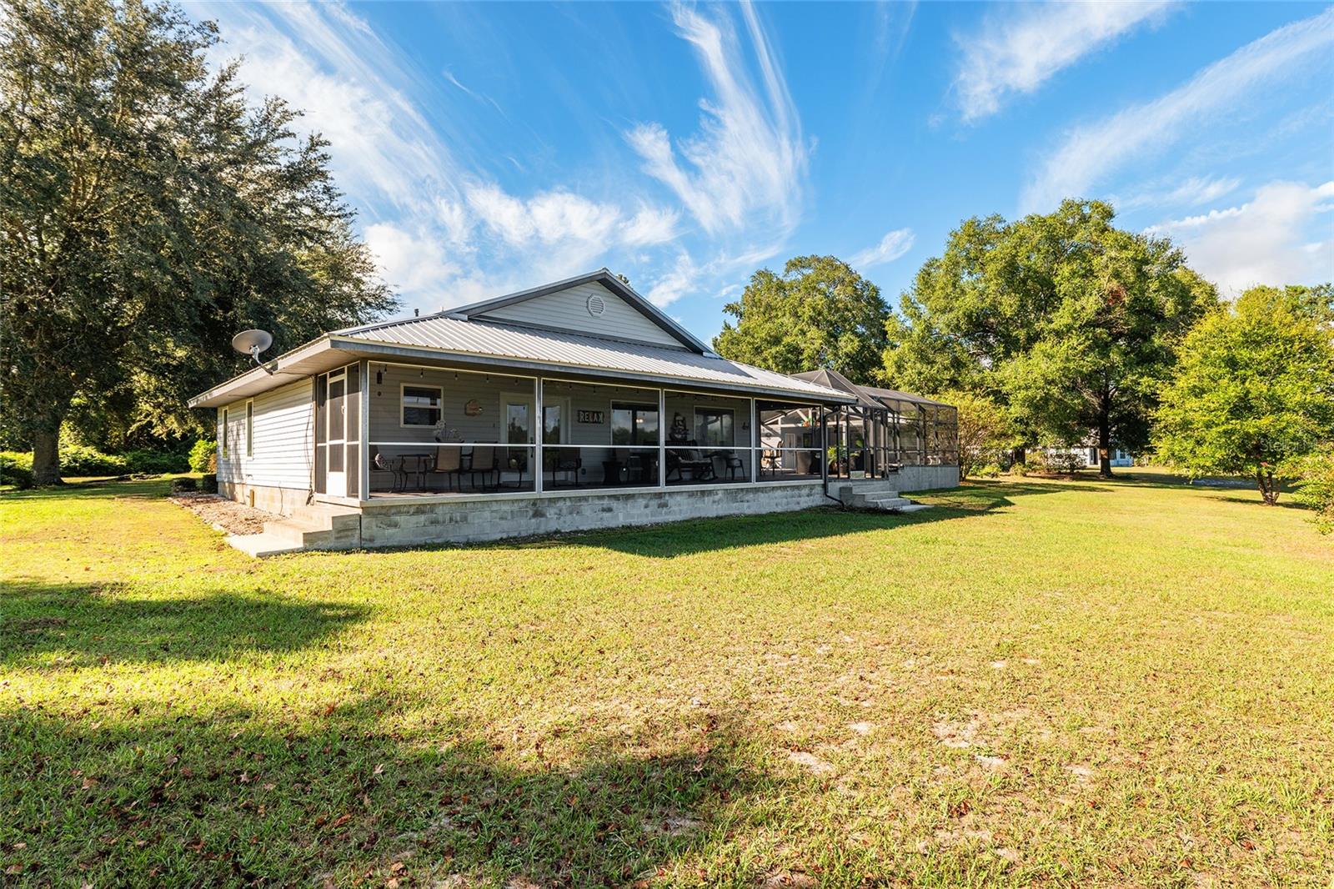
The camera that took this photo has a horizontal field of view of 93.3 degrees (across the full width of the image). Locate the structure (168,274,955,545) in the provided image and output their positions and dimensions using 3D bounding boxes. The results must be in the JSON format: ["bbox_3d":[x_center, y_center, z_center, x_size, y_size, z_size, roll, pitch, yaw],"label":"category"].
[{"bbox_3d":[-0.450,-1.215,23.343,26.159,6.464,14.291,1,-2,-44],"label":"structure"}]

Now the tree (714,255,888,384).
[{"bbox_3d":[10.799,-6.264,50.000,15.500,17.575,15.500,-1,-1,13],"label":"tree"}]

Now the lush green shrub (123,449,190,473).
[{"bbox_3d":[-30.099,1.010,37.000,3.300,1.420,2.600,1,-2,-39],"label":"lush green shrub"}]

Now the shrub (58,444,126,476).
[{"bbox_3d":[-31.034,0.830,34.000,3.100,1.780,2.600,1,-2,-42],"label":"shrub"}]

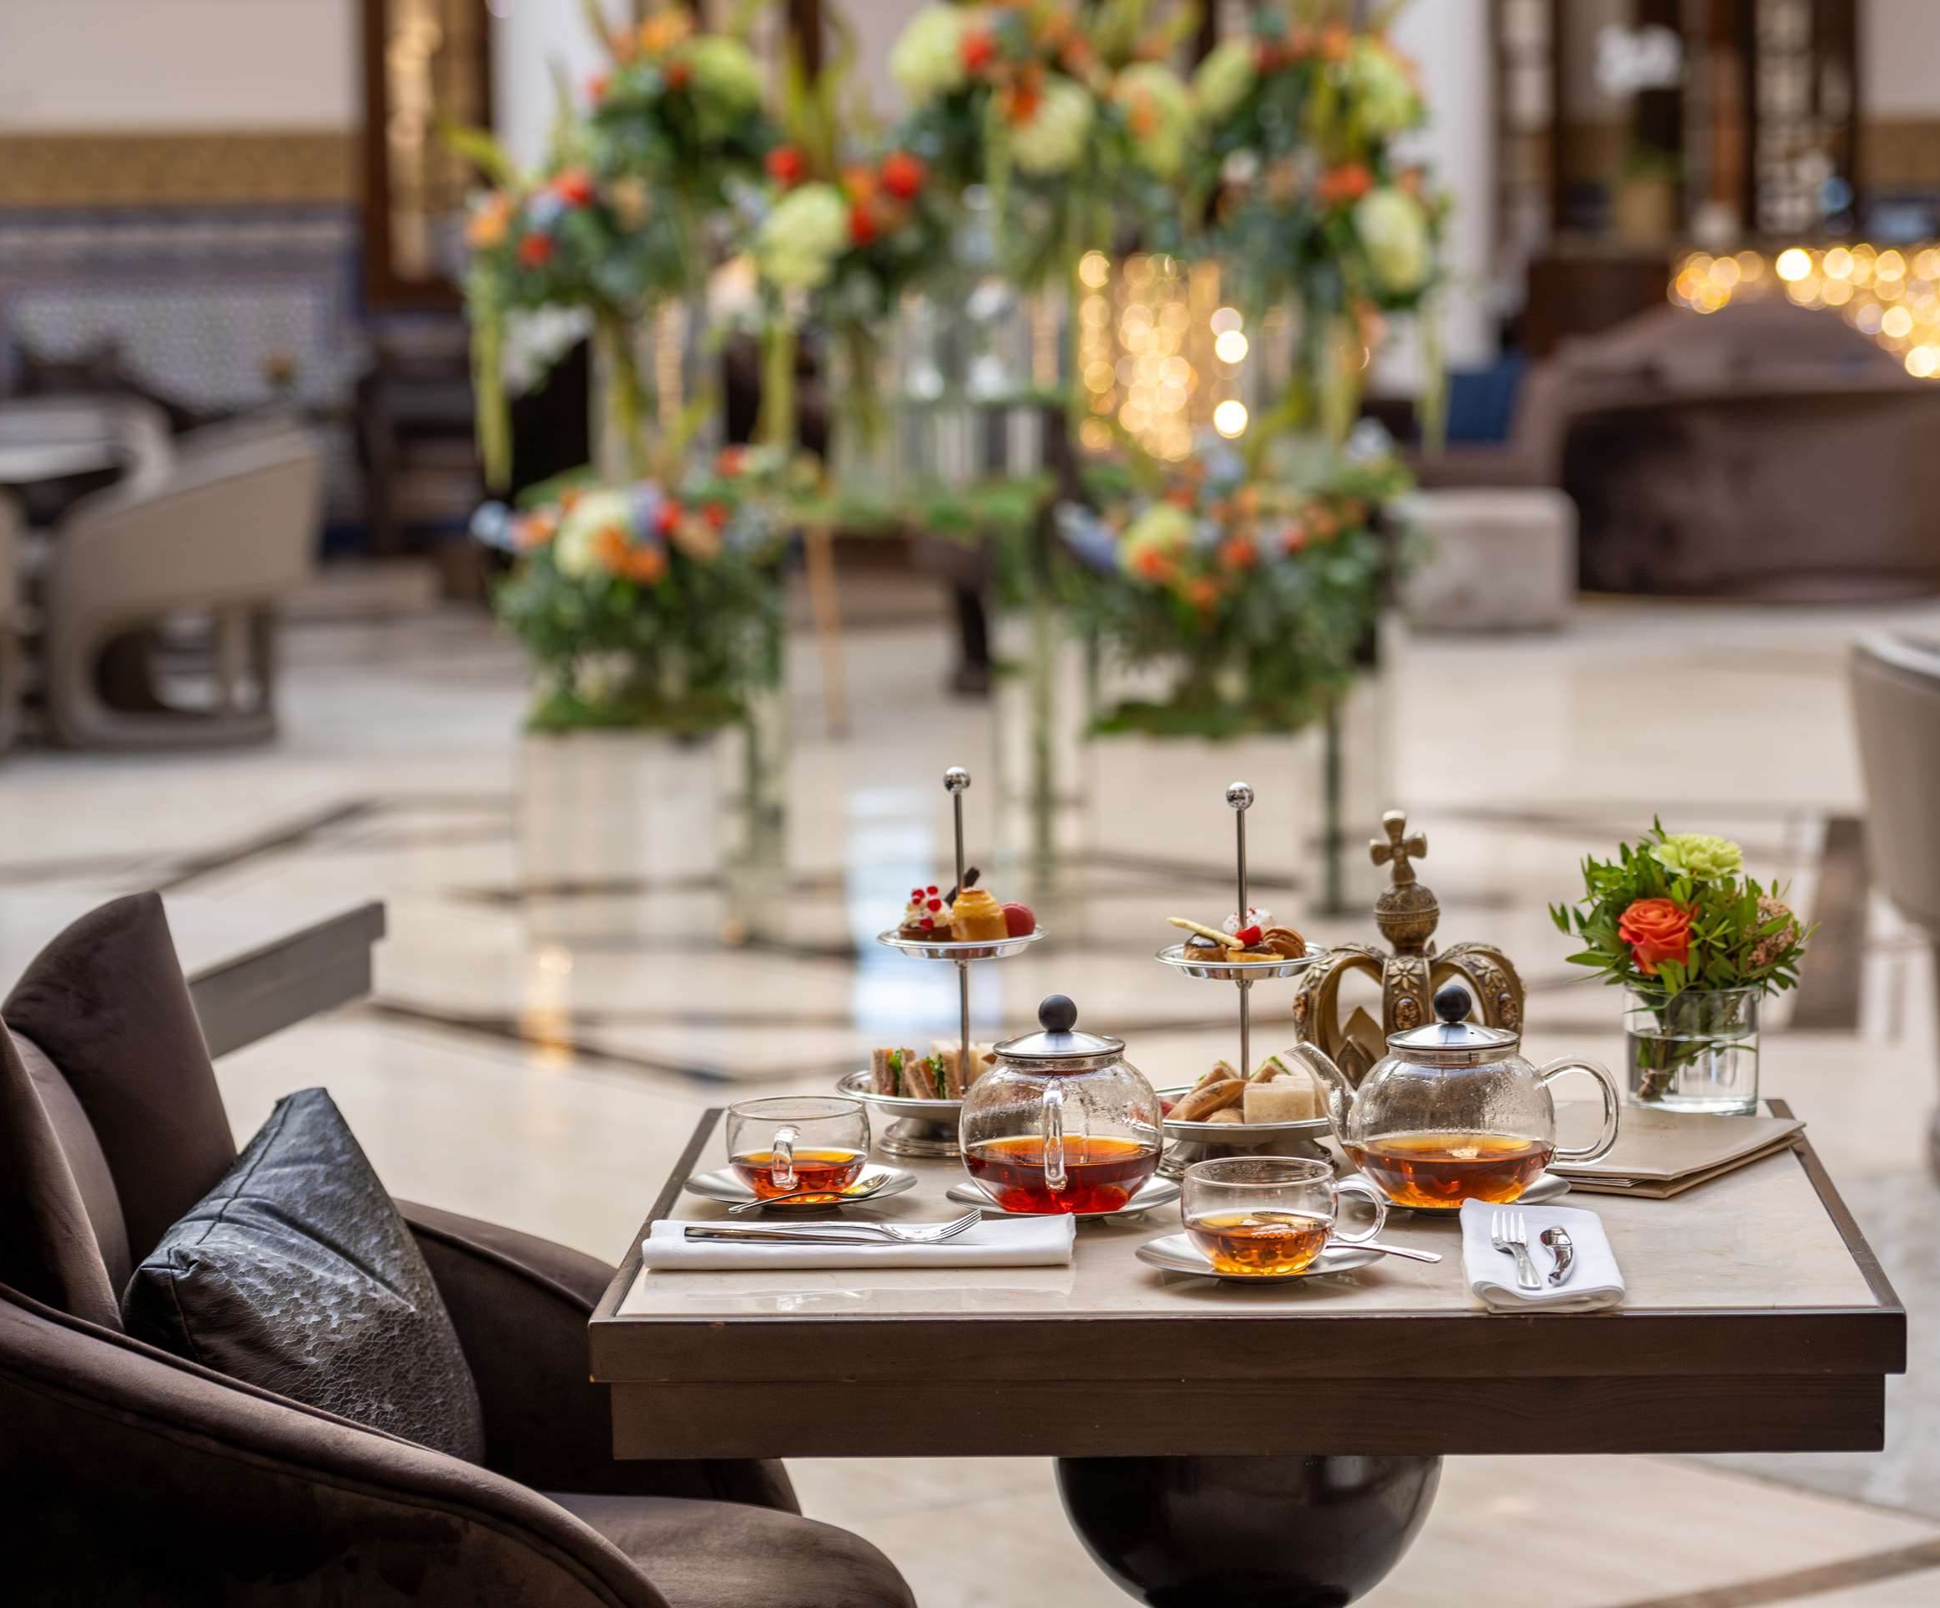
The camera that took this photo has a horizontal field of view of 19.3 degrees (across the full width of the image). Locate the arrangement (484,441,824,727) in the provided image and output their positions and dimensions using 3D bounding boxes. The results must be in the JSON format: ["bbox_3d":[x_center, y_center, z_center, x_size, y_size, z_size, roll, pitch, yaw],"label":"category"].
[{"bbox_3d":[-0.591,-0.402,10.558,0.590,0.511,0.548,-1,6,0],"label":"arrangement"}]

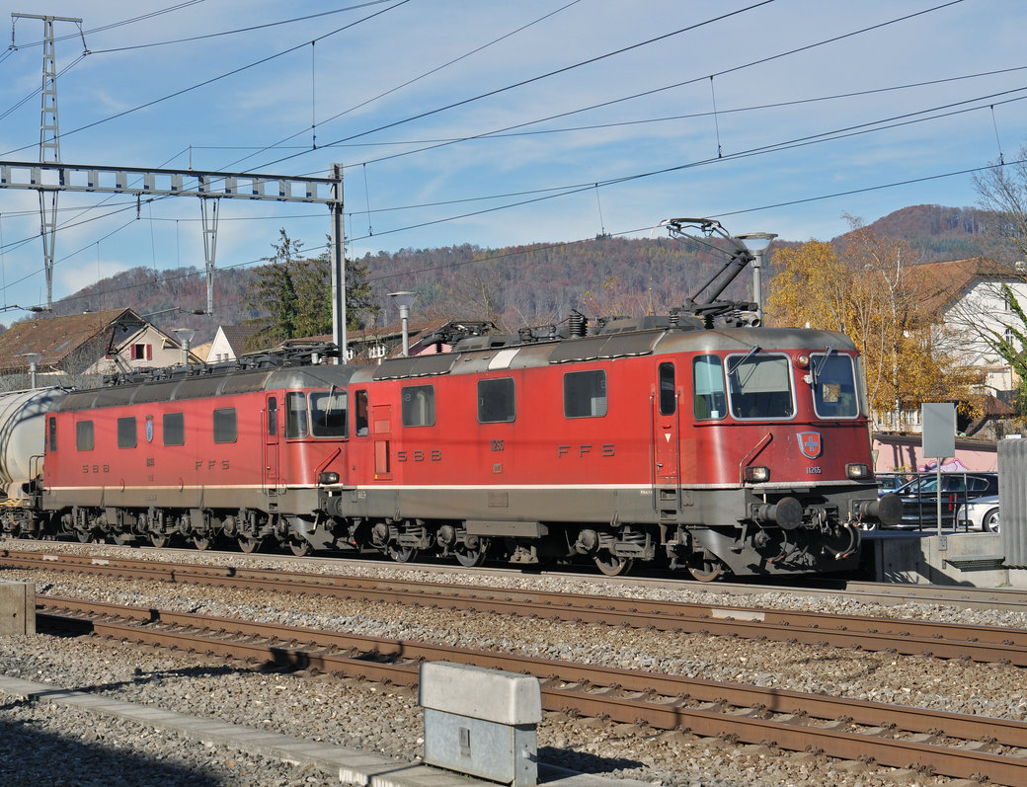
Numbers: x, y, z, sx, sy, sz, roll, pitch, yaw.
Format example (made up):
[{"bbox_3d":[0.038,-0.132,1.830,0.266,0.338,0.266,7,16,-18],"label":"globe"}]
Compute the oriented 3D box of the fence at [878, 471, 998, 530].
[{"bbox_3d":[7.170,1.846,40.231,0.060,1.030,3.200,0,-2,-28],"label":"fence"}]

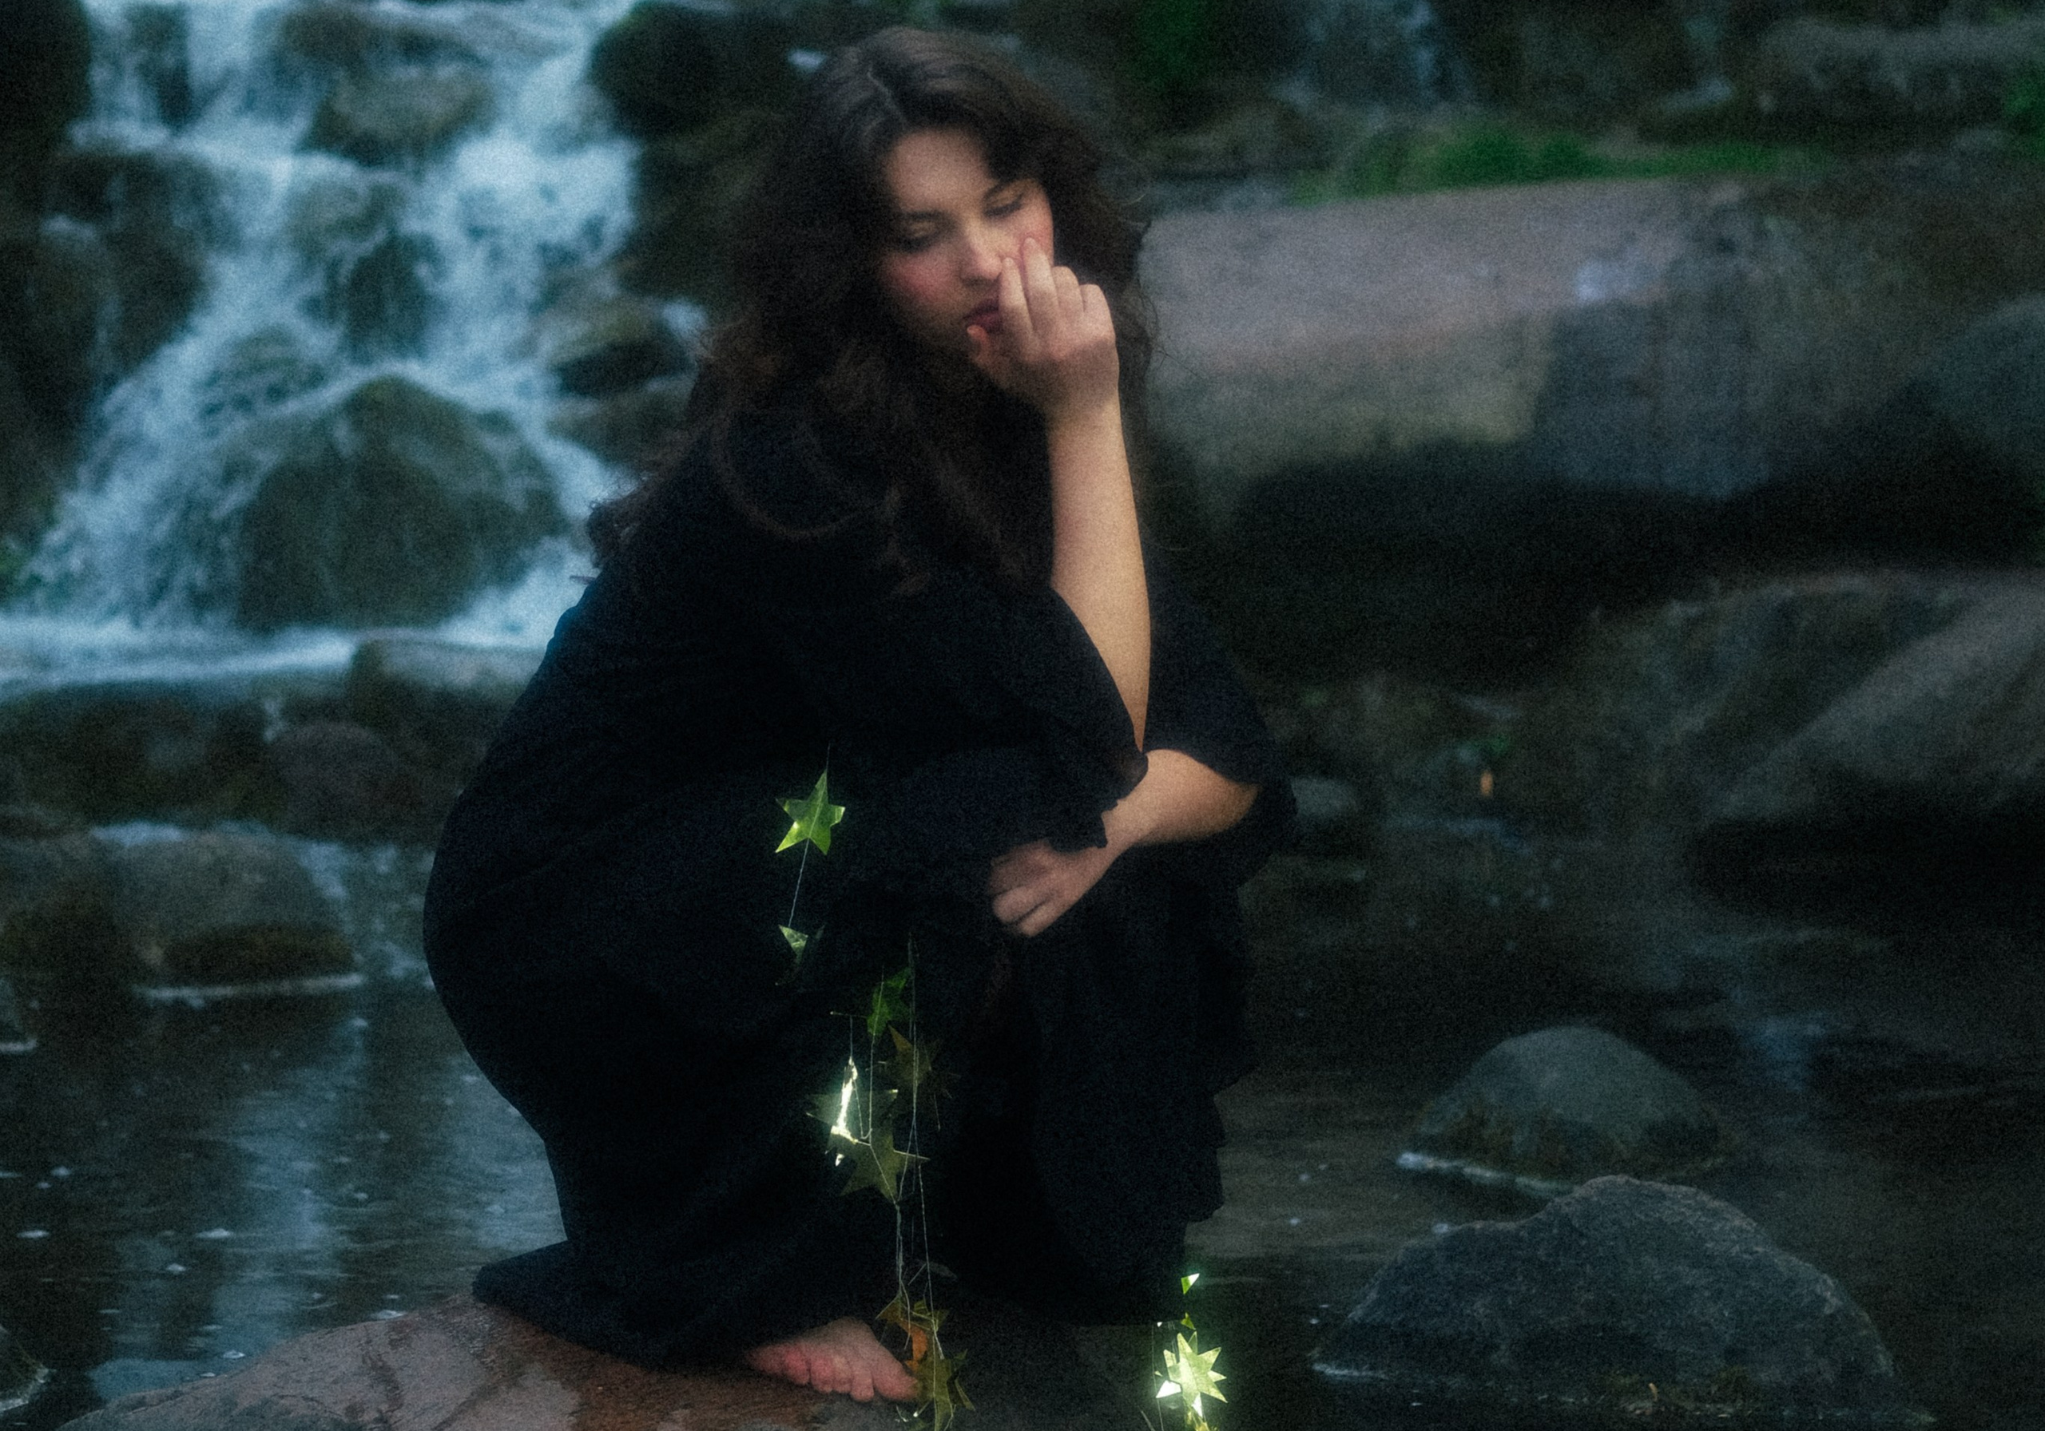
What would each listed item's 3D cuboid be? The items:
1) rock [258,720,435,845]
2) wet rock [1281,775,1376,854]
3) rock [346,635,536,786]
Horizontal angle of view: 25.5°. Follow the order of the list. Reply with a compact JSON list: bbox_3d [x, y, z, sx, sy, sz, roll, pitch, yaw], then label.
[{"bbox_3d":[-0.853,0.086,5.700,0.220,0.150,0.200,0,7,0],"label":"rock"},{"bbox_3d":[0.398,0.132,6.000,0.160,0.100,0.140,0,7,0],"label":"wet rock"},{"bbox_3d":[-0.745,-0.008,5.950,0.300,0.180,0.250,0,7,0],"label":"rock"}]

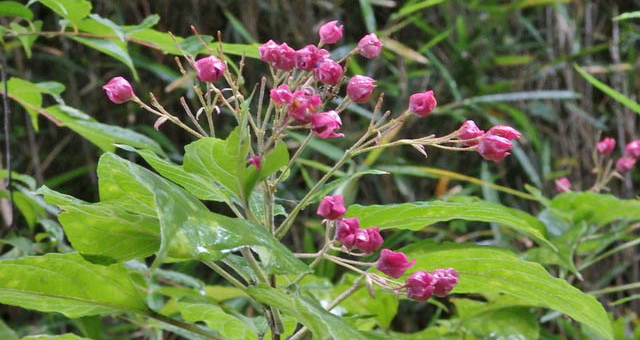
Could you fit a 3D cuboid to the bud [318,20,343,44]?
[{"bbox_3d":[0.006,-0.076,1.300,0.013,0.015,0.013,41,18,0],"label":"bud"}]

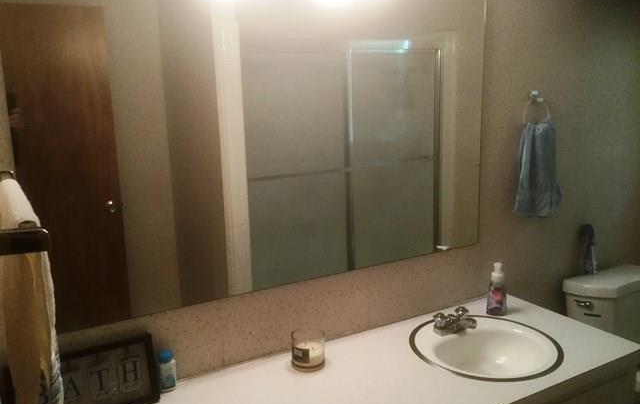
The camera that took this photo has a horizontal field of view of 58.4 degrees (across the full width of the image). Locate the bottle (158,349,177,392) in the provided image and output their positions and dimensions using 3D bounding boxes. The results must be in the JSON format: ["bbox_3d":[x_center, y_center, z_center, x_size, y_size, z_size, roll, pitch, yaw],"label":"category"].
[{"bbox_3d":[-0.423,0.469,1.578,0.053,0.106,0.053,-4,11,-16],"label":"bottle"}]

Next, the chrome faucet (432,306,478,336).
[{"bbox_3d":[0.474,0.404,1.925,0.152,0.067,0.152,-7,13,-29],"label":"chrome faucet"}]

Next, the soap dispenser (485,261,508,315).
[{"bbox_3d":[0.644,0.313,2.071,0.068,0.182,0.060,2,11,18],"label":"soap dispenser"}]

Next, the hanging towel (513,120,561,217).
[{"bbox_3d":[0.828,-0.126,2.183,0.210,0.348,0.070,-7,13,-29],"label":"hanging towel"}]

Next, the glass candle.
[{"bbox_3d":[-0.034,0.443,1.709,0.099,0.091,0.099,-1,11,0],"label":"glass candle"}]

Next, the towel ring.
[{"bbox_3d":[0.805,-0.338,2.146,0.152,0.165,0.060,-7,13,-29],"label":"towel ring"}]

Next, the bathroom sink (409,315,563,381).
[{"bbox_3d":[0.525,0.533,1.850,0.490,0.170,0.475,-7,13,-29],"label":"bathroom sink"}]

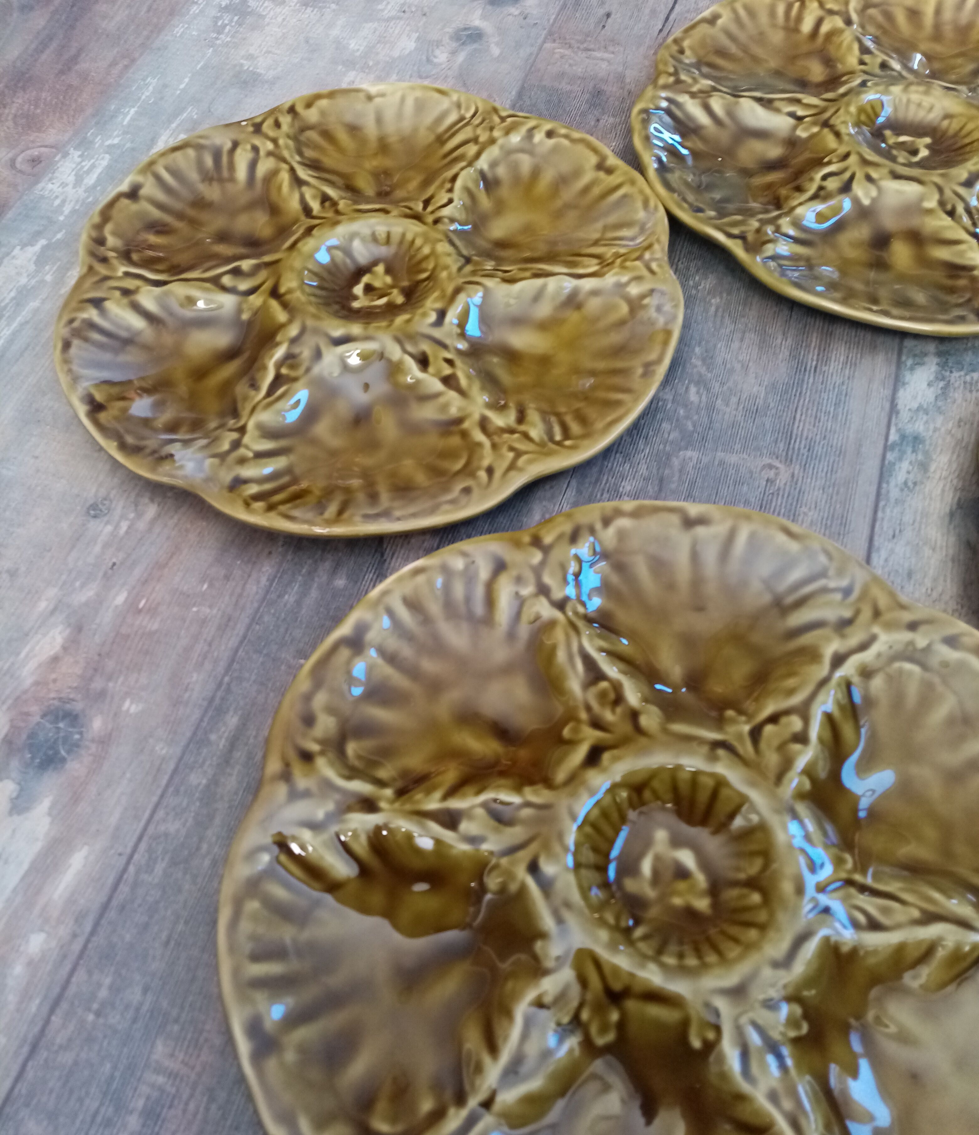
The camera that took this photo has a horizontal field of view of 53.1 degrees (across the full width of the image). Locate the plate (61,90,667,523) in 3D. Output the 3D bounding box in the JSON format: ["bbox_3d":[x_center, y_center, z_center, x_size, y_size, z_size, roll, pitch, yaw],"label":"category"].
[{"bbox_3d":[-0.047,-0.112,0.402,0.244,0.027,0.251,-1,59,1],"label":"plate"}]

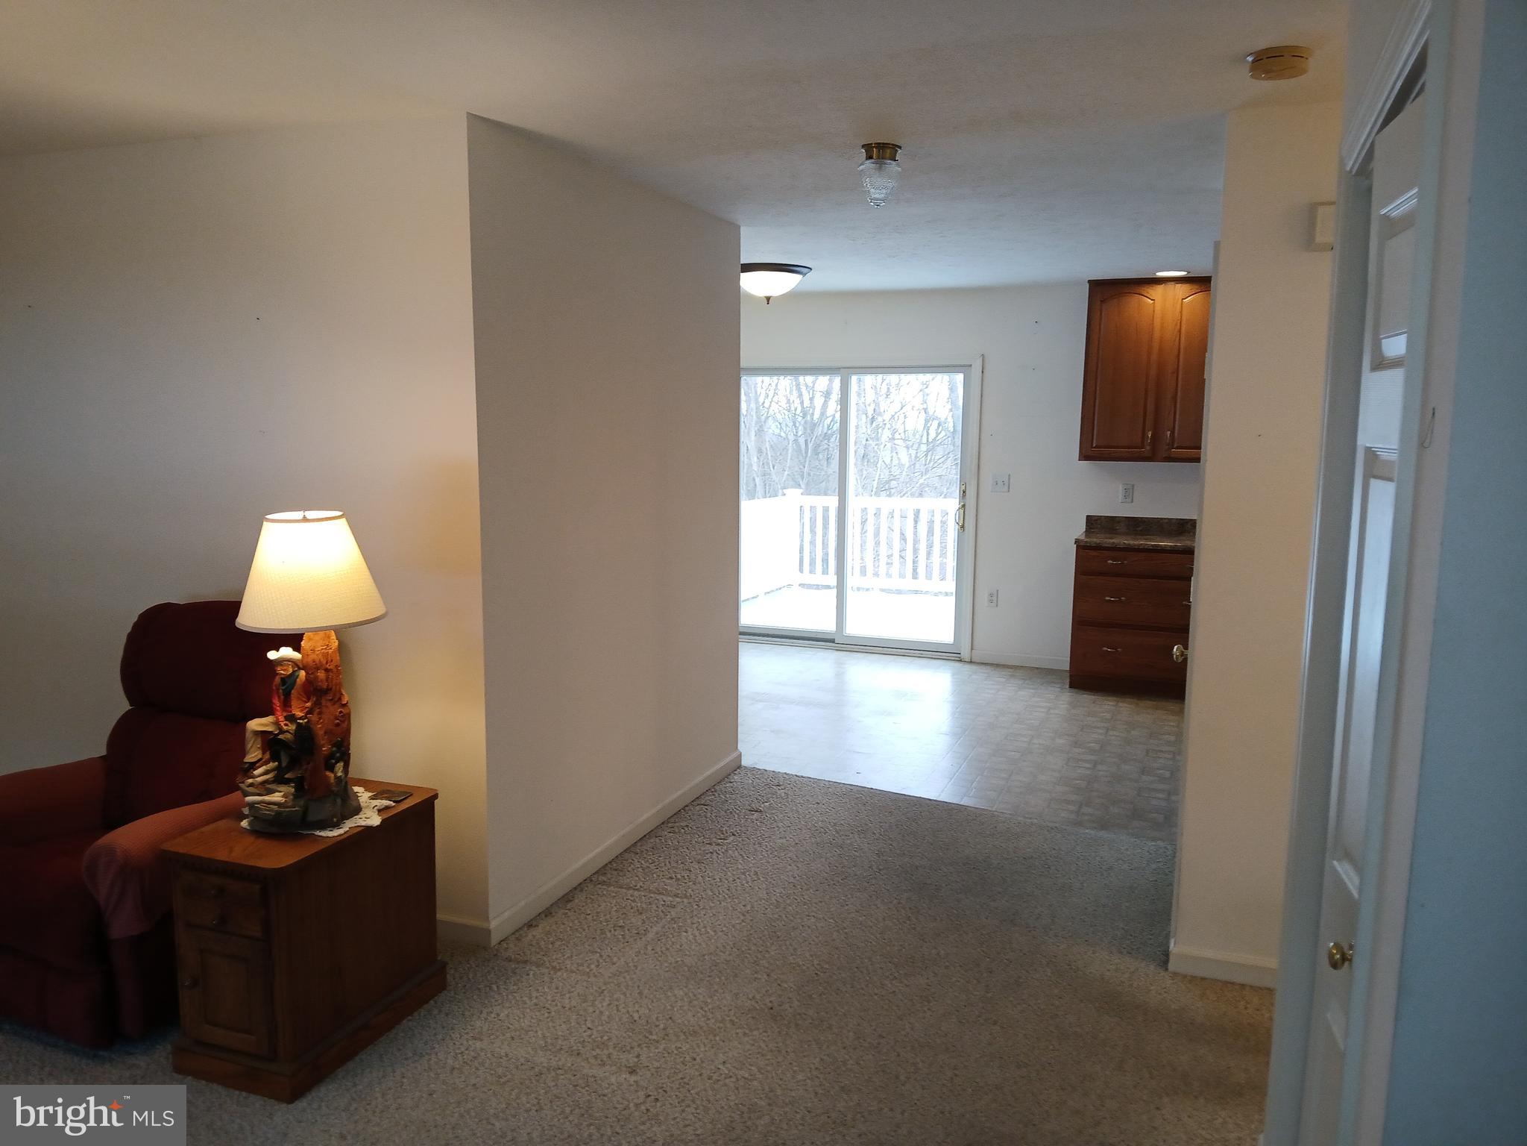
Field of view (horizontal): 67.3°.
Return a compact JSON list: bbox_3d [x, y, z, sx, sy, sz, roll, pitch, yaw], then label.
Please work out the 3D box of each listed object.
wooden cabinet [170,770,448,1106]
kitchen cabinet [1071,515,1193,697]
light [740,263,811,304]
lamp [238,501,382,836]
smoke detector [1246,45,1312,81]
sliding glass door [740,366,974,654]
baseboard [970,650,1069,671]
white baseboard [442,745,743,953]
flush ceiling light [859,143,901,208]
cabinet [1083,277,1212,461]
[{"bbox_3d":[-1.197,0.929,3.044,0.386,0.594,0.617,4,9,21],"label":"wooden cabinet"},{"bbox_3d":[2.366,0.204,6.963,0.907,1.023,0.635,4,9,21],"label":"kitchen cabinet"},{"bbox_3d":[0.029,-1.671,6.712,0.515,0.191,0.515,1,8,0],"label":"light"},{"bbox_3d":[-1.163,0.245,2.949,0.380,0.789,0.370,4,9,21],"label":"lamp"},{"bbox_3d":[1.183,-1.160,2.629,0.130,0.053,0.130,4,9,21],"label":"smoke detector"},{"bbox_3d":[0.561,-0.432,7.960,1.732,1.964,0.116,4,9,21],"label":"sliding glass door"},{"bbox_3d":[1.727,0.586,7.600,0.708,0.078,0.018,4,9,21],"label":"baseboard"},{"bbox_3d":[-0.566,0.999,4.518,0.206,0.063,2.028,4,9,21],"label":"white baseboard"},{"bbox_3d":[0.363,-1.237,3.597,0.140,0.185,0.140,1,8,0],"label":"flush ceiling light"},{"bbox_3d":[2.414,-1.209,6.925,0.894,1.071,0.317,4,9,21],"label":"cabinet"}]

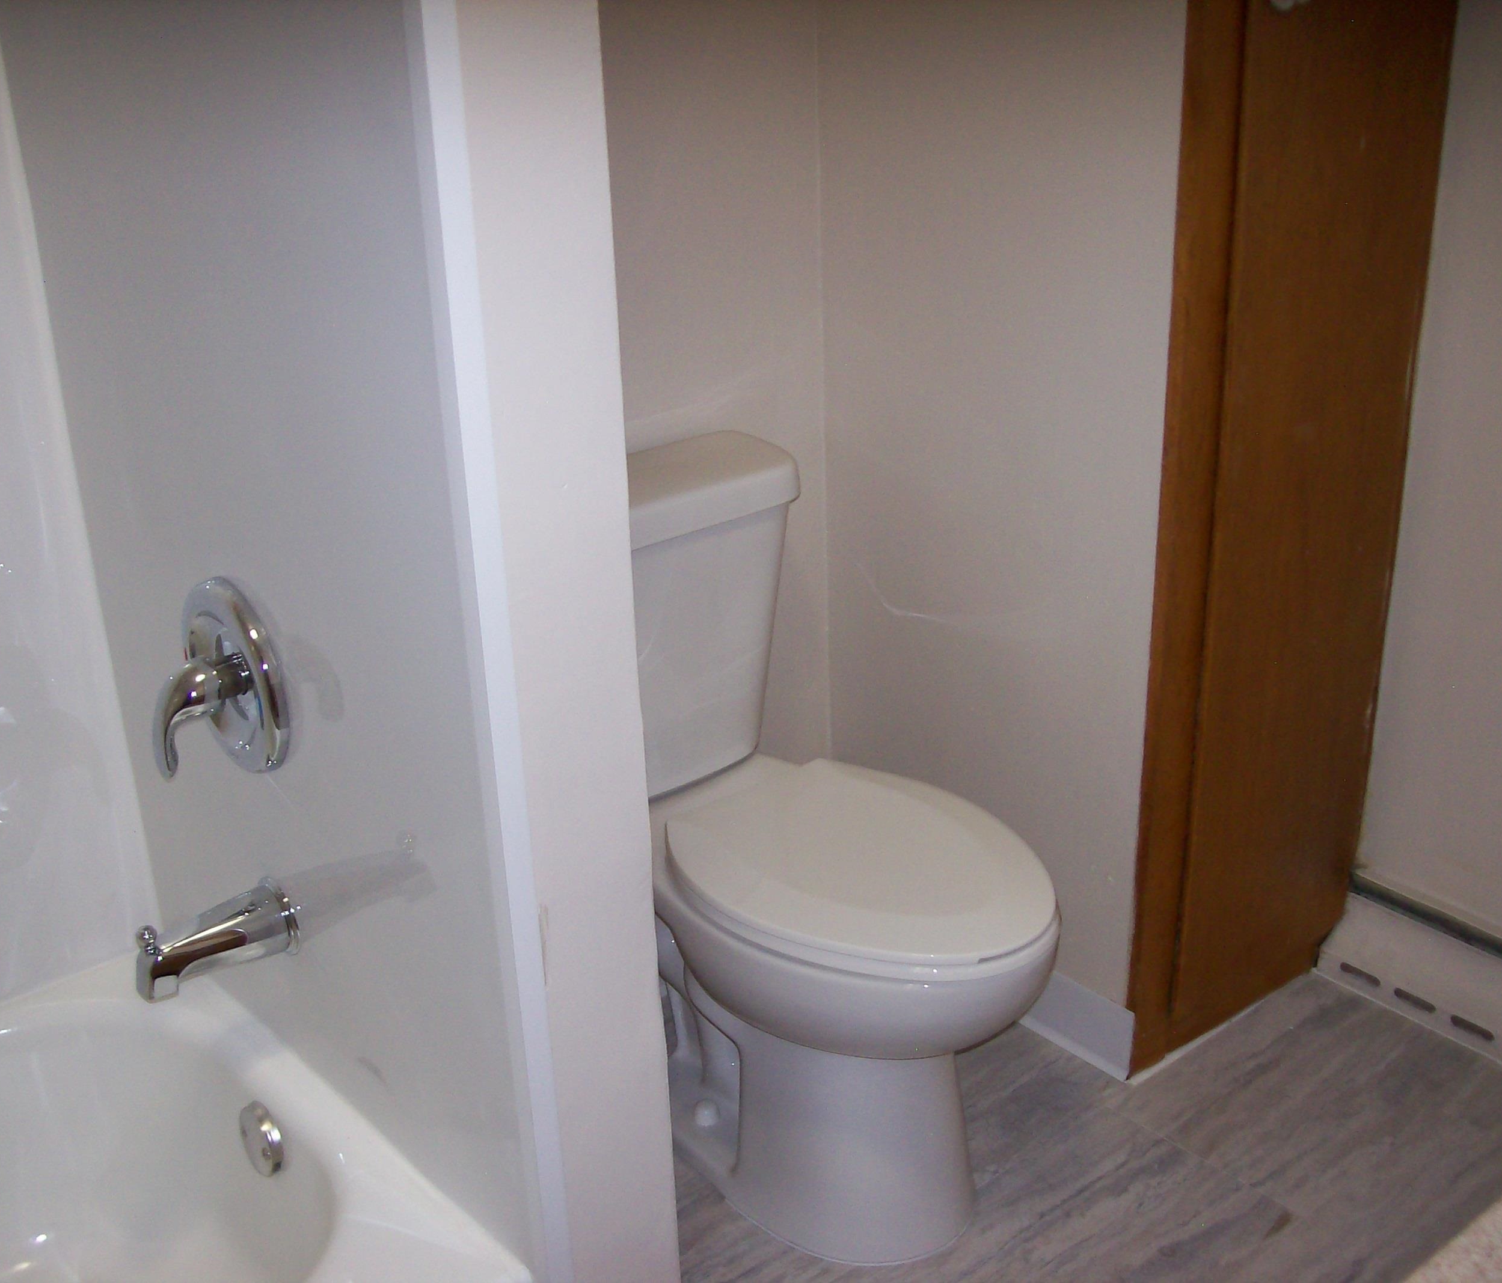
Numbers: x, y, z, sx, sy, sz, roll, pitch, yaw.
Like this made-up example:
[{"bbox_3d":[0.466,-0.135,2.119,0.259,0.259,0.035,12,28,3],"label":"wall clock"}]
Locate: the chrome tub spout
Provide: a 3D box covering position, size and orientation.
[{"bbox_3d":[-0.483,0.269,1.601,0.141,0.081,0.066,-18,27,-36],"label":"chrome tub spout"}]

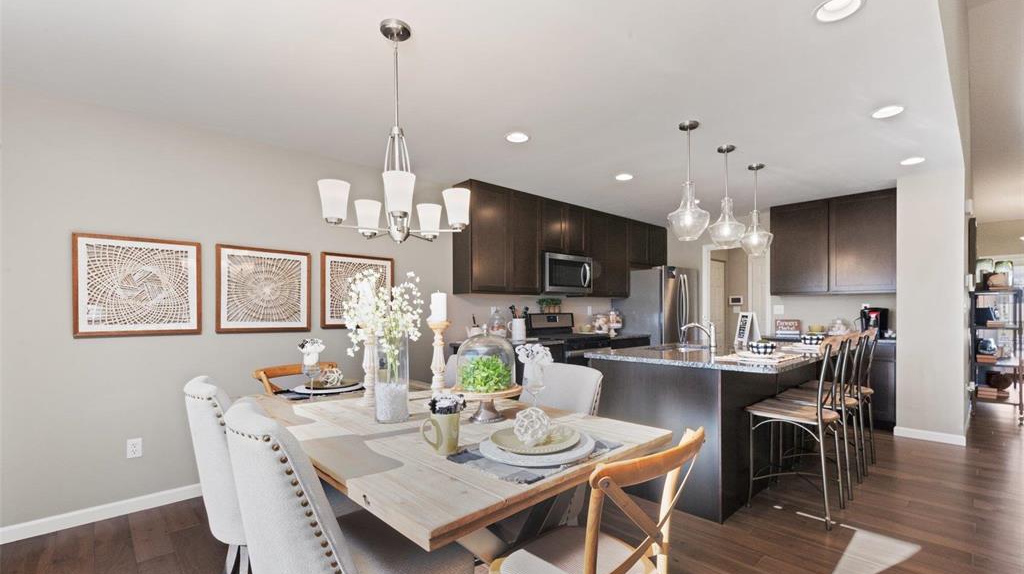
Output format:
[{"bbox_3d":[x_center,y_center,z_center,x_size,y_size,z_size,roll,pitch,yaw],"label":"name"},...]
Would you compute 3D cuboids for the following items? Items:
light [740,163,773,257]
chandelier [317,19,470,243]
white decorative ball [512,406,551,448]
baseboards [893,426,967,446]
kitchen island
[{"bbox_3d":[2.073,-0.657,3.612,0.250,0.745,0.250,2,-2,-43],"label":"light"},{"bbox_3d":[-0.485,-0.652,1.814,0.600,0.920,0.600,1,-2,0],"label":"chandelier"},{"bbox_3d":[0.060,0.435,1.324,0.118,0.118,0.118,1,-2,0],"label":"white decorative ball"},{"bbox_3d":[3.801,1.362,3.893,0.016,0.086,0.455,2,-2,-43],"label":"baseboards"},{"bbox_3d":[1.669,0.940,3.300,1.920,0.914,1.160,2,-4,-43],"label":"kitchen island"}]

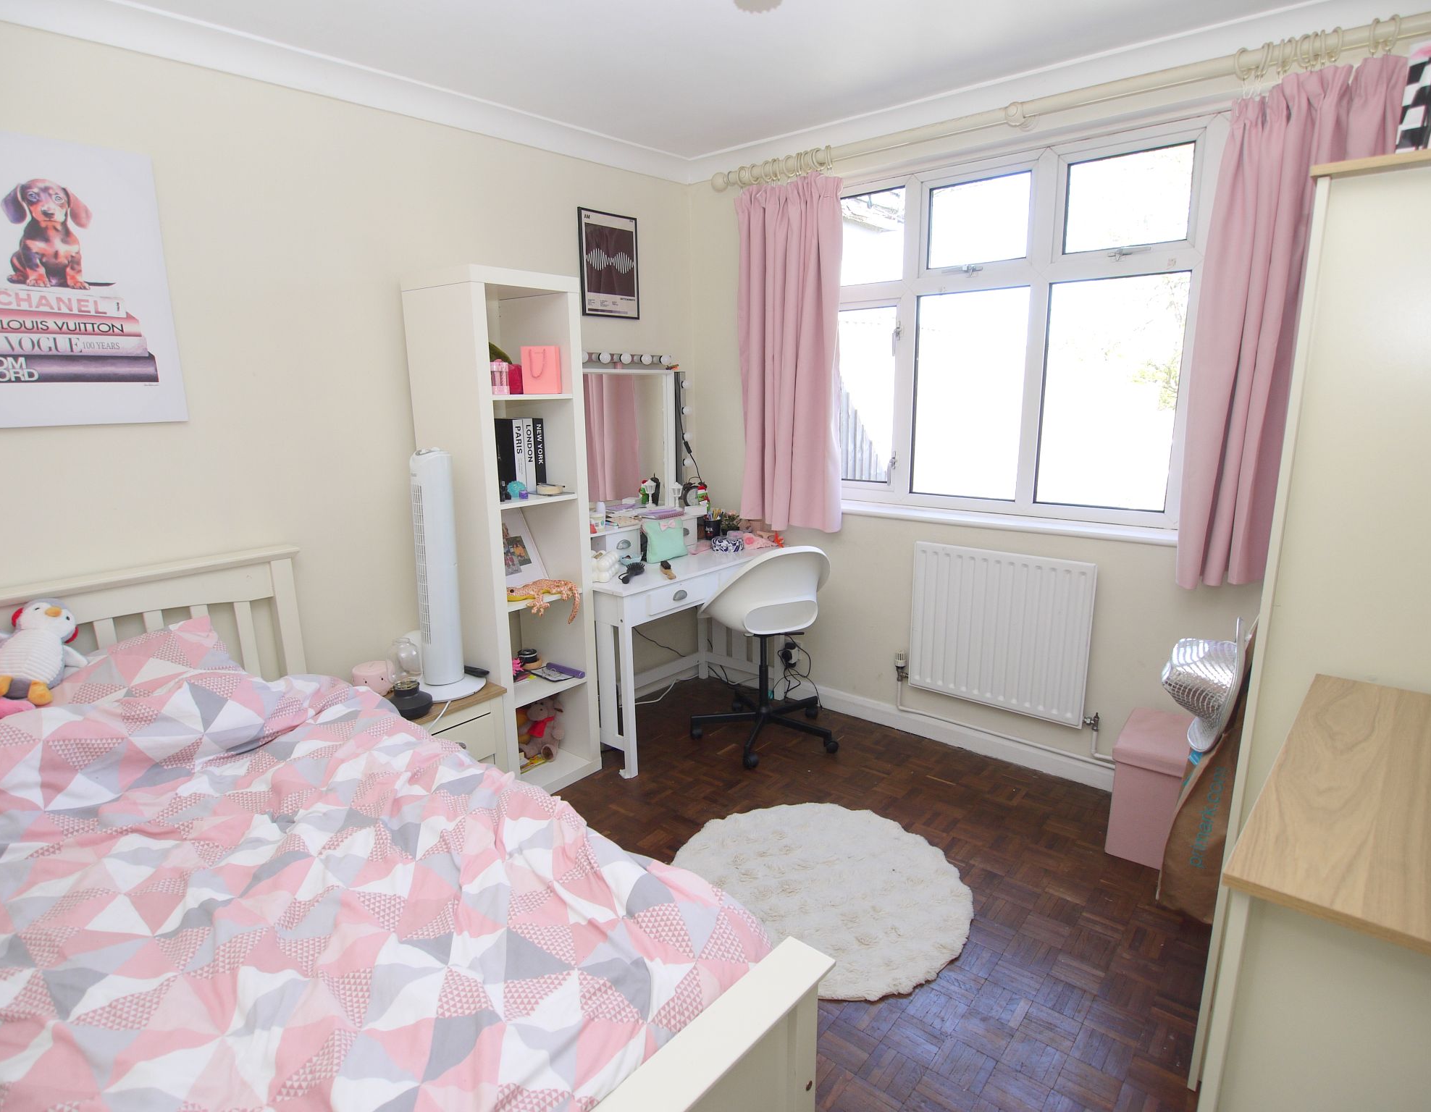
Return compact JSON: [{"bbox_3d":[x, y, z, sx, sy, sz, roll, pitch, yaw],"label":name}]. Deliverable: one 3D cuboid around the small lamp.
[{"bbox_3d":[-0.976,0.382,2.452,0.145,0.250,0.145,10,16,39],"label":"small lamp"}]

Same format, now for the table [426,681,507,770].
[{"bbox_3d":[-1.006,0.696,2.669,0.433,0.492,0.418,10,17,41],"label":"table"}]

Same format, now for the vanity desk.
[{"bbox_3d":[-0.187,0.376,3.409,0.510,0.750,1.005,10,17,41],"label":"vanity desk"}]

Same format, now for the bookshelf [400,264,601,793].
[{"bbox_3d":[-0.751,-0.047,2.844,0.407,1.852,0.425,10,17,41],"label":"bookshelf"}]

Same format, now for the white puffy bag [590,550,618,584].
[{"bbox_3d":[-0.464,0.040,3.132,0.100,0.090,0.200,-1,13,4],"label":"white puffy bag"}]

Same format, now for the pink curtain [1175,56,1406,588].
[{"bbox_3d":[1.607,-0.575,2.176,0.380,1.395,0.120,10,17,41],"label":"pink curtain"}]

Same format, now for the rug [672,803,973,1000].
[{"bbox_3d":[0.300,0.990,2.340,0.925,0.030,0.925,-1,12,0],"label":"rug"}]

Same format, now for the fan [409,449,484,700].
[{"bbox_3d":[-0.944,0.063,2.591,0.290,0.810,0.290,10,16,39],"label":"fan"}]

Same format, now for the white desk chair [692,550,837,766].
[{"bbox_3d":[0.206,0.348,3.259,0.620,0.885,0.620,-6,14,-23],"label":"white desk chair"}]

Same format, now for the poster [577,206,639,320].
[{"bbox_3d":[-0.450,-1.230,3.278,0.020,0.418,0.316,10,17,41],"label":"poster"}]

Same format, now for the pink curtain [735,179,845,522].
[{"bbox_3d":[0.310,-0.825,3.298,0.515,1.430,0.120,10,17,41],"label":"pink curtain"}]

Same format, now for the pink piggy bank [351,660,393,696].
[{"bbox_3d":[-1.156,0.419,2.605,0.123,0.092,0.122,-8,15,-25],"label":"pink piggy bank"}]

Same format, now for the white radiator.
[{"bbox_3d":[1.079,0.280,2.942,0.673,0.610,0.070,10,17,41],"label":"white radiator"}]

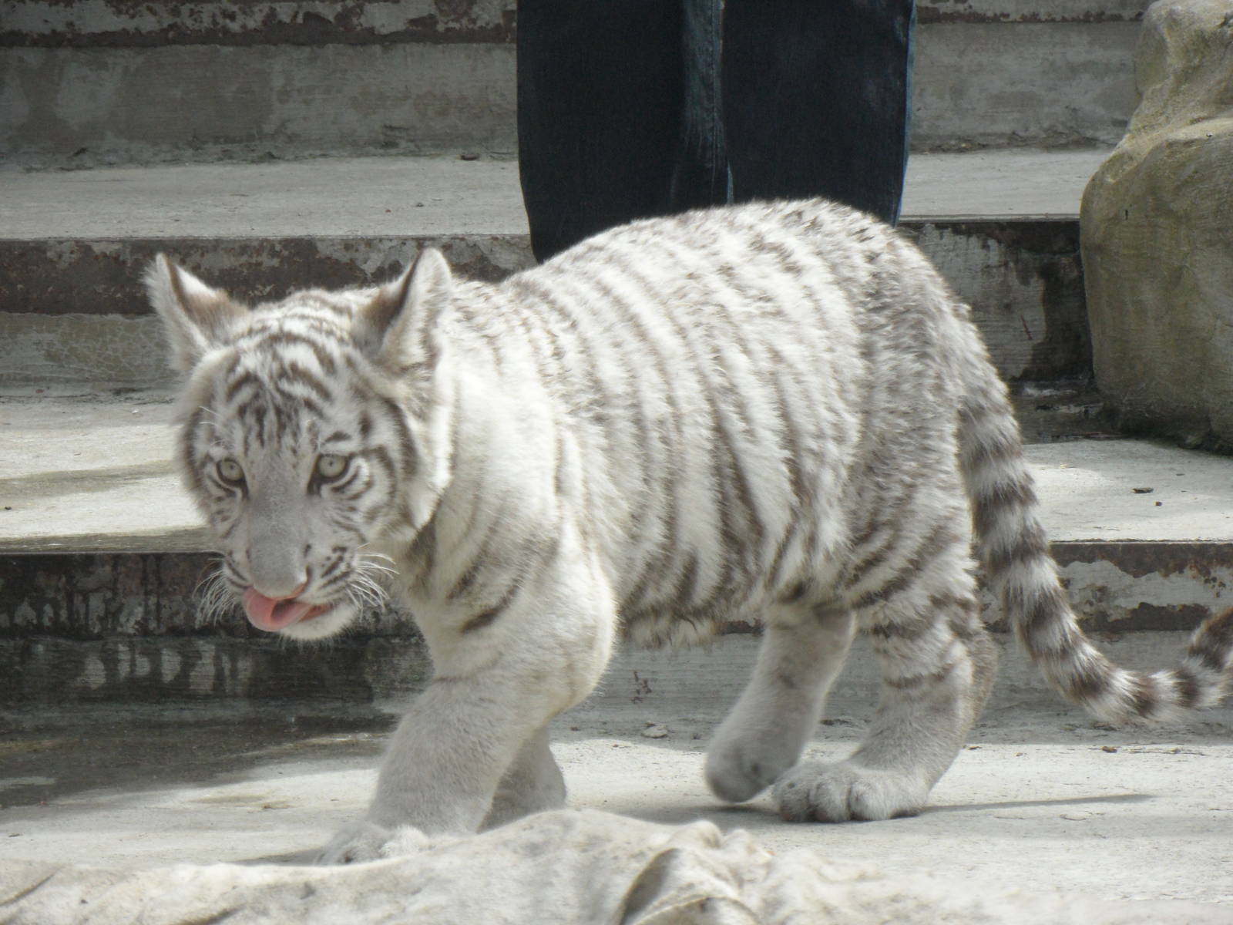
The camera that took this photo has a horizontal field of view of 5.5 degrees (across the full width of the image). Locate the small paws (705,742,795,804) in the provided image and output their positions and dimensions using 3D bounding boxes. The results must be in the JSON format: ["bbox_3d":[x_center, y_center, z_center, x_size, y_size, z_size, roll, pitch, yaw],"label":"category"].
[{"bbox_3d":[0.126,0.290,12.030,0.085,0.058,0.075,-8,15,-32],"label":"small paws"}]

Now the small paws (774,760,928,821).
[{"bbox_3d":[0.218,0.307,12.000,0.125,0.052,0.095,-11,17,-42],"label":"small paws"}]

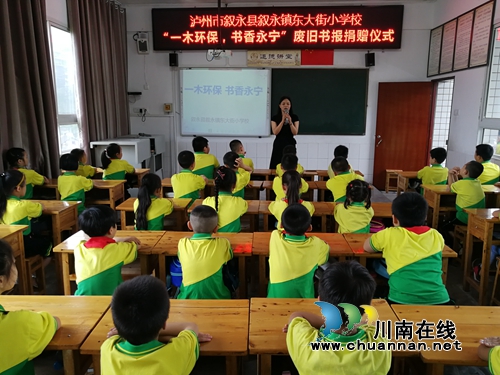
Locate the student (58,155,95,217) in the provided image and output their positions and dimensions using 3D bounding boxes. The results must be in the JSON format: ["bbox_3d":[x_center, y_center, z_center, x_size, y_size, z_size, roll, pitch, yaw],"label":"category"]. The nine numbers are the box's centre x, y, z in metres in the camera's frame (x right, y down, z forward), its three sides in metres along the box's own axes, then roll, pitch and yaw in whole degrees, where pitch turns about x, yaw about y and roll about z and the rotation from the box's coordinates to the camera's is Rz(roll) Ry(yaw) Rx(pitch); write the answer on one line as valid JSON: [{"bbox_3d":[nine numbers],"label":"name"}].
[{"bbox_3d":[-1.843,0.146,4.376,0.380,1.053,0.560,2,11,9],"label":"student"}]

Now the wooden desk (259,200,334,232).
[{"bbox_3d":[0.388,0.509,3.549,0.601,0.690,0.391,1,11,2],"label":"wooden desk"}]

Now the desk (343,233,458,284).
[{"bbox_3d":[0.927,0.723,2.574,0.600,0.727,0.400,1,11,1],"label":"desk"}]

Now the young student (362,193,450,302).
[{"bbox_3d":[0.826,0.560,2.267,0.450,1.168,0.620,1,11,1],"label":"young student"}]

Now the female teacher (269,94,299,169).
[{"bbox_3d":[0.505,-0.508,5.906,0.440,1.680,0.360,1,11,4],"label":"female teacher"}]

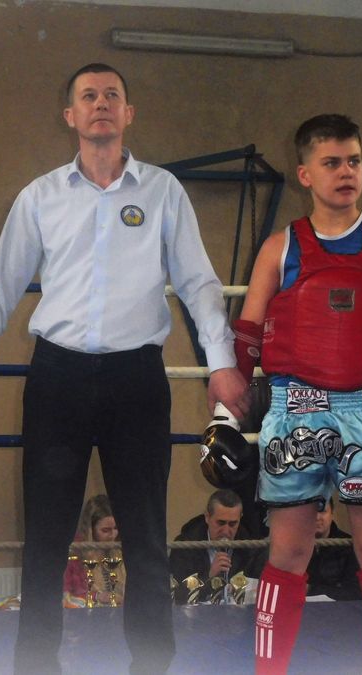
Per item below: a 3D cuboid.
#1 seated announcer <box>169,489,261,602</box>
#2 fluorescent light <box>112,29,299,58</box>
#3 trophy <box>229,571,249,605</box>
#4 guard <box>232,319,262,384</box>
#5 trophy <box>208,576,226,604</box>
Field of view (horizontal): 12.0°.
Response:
[{"bbox_3d":[0.200,1.360,8.347,0.560,1.250,0.720,0,-3,-9],"label":"seated announcer"},{"bbox_3d":[0.146,-1.984,11.620,1.270,0.120,0.110,0,-2,-13],"label":"fluorescent light"},{"bbox_3d":[0.269,1.153,7.900,0.090,0.165,0.060,0,-3,-6],"label":"trophy"},{"bbox_3d":[0.169,0.042,4.500,0.100,0.195,0.110,8,-8,-6],"label":"guard"},{"bbox_3d":[0.163,1.162,7.900,0.085,0.160,0.060,0,-3,-6],"label":"trophy"}]

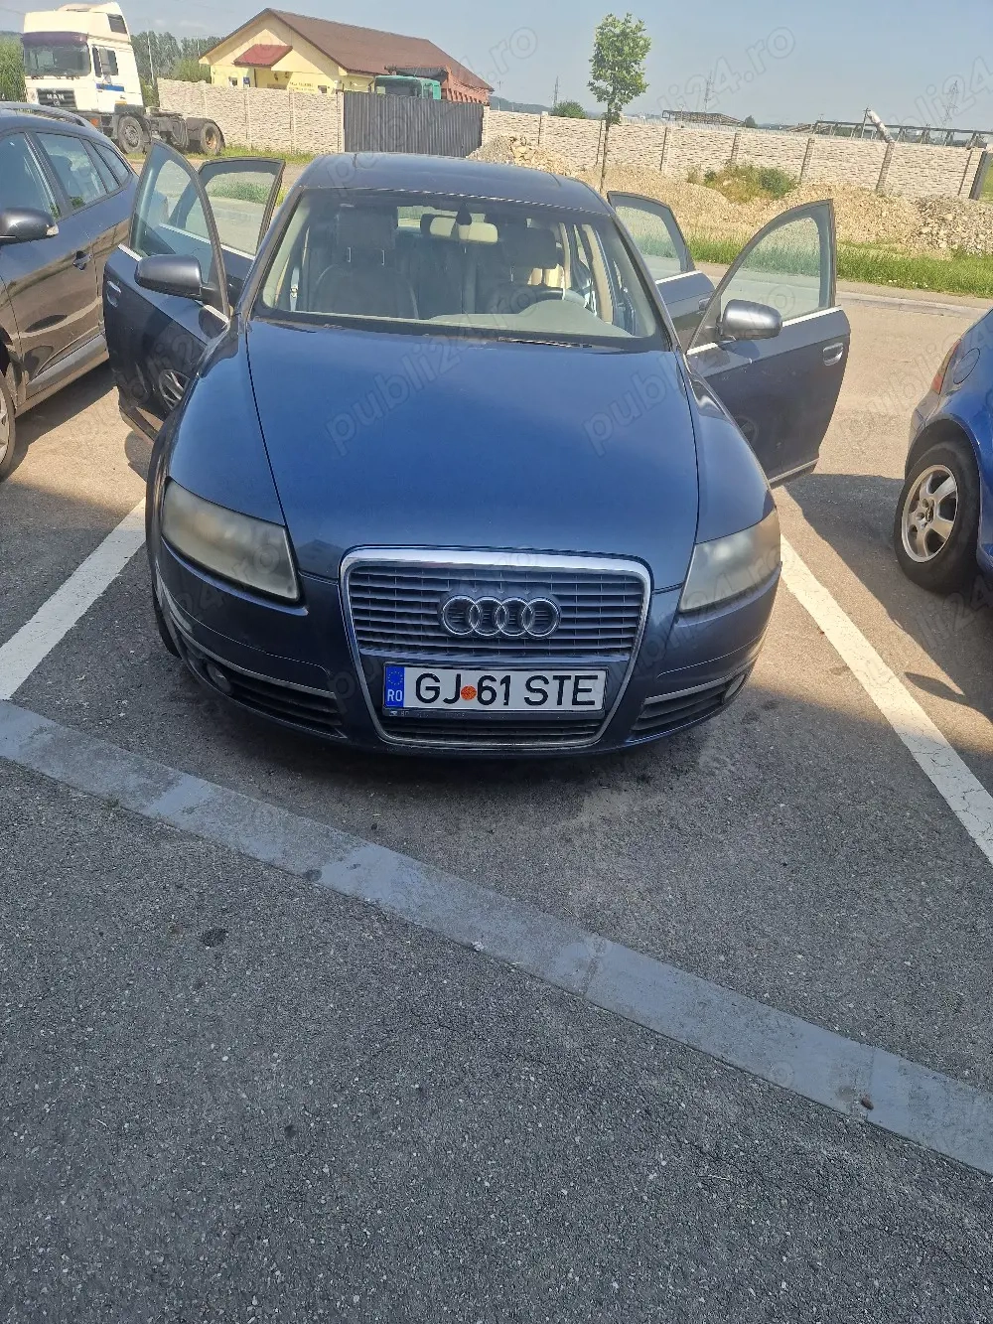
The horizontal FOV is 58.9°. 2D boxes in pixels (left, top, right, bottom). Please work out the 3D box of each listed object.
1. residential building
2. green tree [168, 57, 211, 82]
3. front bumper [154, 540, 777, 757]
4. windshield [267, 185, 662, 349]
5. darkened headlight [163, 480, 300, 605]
[{"bbox_3d":[-7.821,-31.975,48.903,9.700,5.300,13.800,20,35,23],"label":"residential building"},{"bbox_3d":[-19.456,-36.654,56.343,3.600,3.521,3.600,5,31,0],"label":"green tree"},{"bbox_3d":[-0.023,-0.052,2.288,1.770,0.510,0.540,1,31,-8],"label":"front bumper"},{"bbox_3d":[-0.120,-1.490,3.205,1.450,0.140,0.887,1,56,-8],"label":"windshield"},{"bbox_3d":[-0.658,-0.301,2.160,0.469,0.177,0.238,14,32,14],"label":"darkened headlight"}]

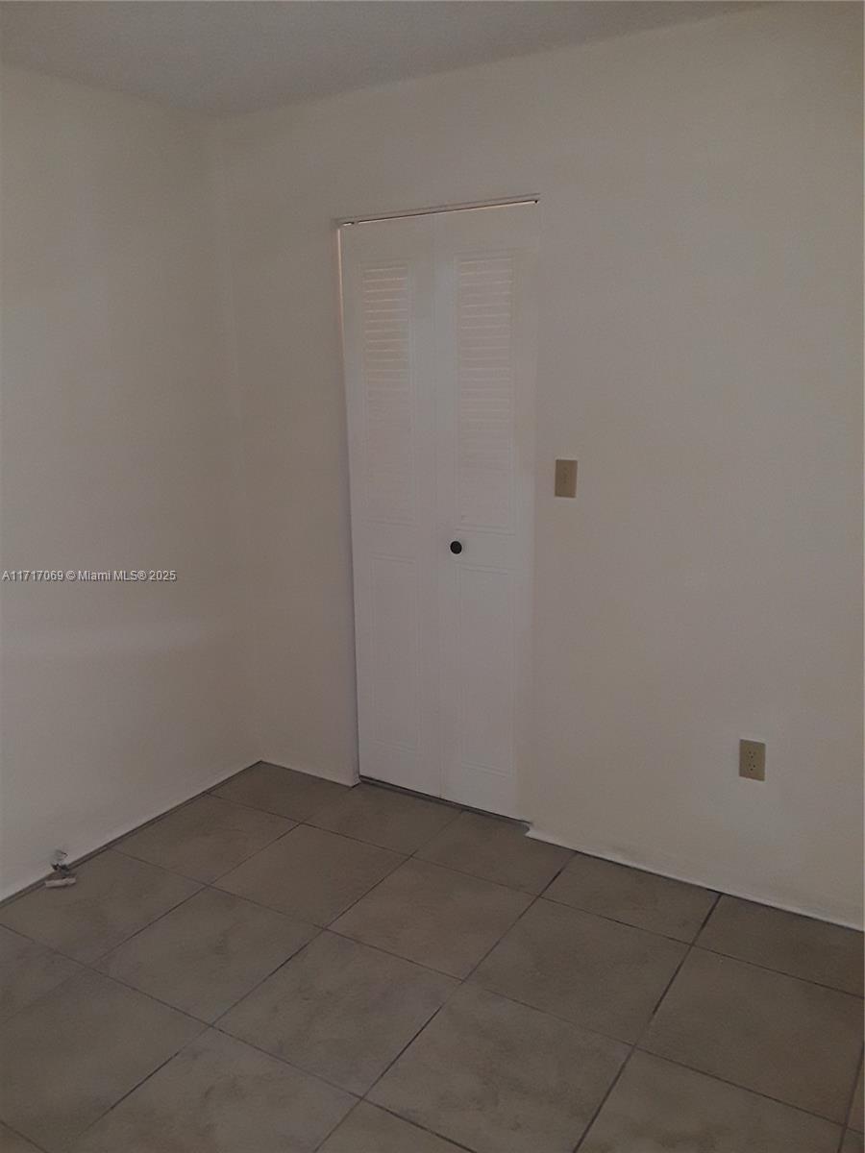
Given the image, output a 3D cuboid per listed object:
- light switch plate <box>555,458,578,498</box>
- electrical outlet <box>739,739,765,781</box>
[{"bbox_3d":[0.404,-0.294,2.827,0.071,0.115,0.013,7,16,31],"label":"light switch plate"},{"bbox_3d":[0.929,0.536,2.709,0.071,0.115,0.010,7,16,31],"label":"electrical outlet"}]

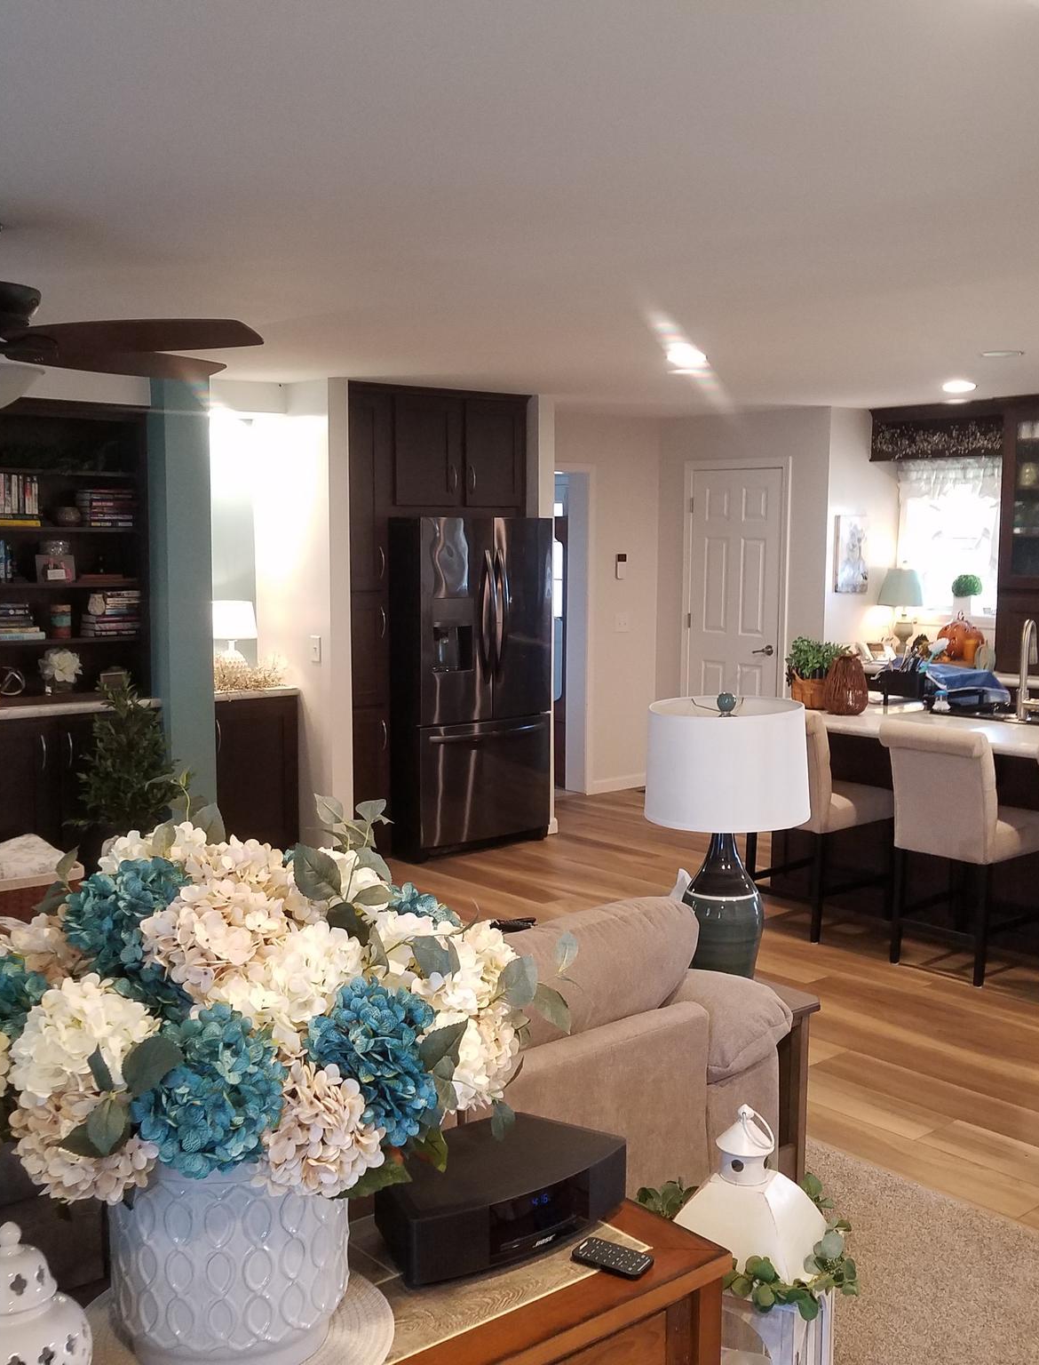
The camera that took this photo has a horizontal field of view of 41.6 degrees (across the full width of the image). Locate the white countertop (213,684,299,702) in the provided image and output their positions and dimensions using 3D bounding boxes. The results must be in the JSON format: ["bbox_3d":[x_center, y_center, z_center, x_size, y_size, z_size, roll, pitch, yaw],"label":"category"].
[{"bbox_3d":[-1.425,0.042,6.814,0.510,0.040,0.390,-6,9,-42],"label":"white countertop"}]

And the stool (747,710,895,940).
[{"bbox_3d":[1.301,0.579,6.022,0.600,0.975,0.450,-5,8,-41],"label":"stool"}]

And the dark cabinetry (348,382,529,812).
[{"bbox_3d":[-0.626,-0.336,7.427,1.280,2.416,0.610,-6,9,-42],"label":"dark cabinetry"}]

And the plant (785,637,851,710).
[{"bbox_3d":[1.342,-0.048,6.167,0.280,0.310,0.290,-6,9,-42],"label":"plant"}]

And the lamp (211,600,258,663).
[{"bbox_3d":[-1.426,-0.190,6.773,0.240,0.425,0.240,-6,9,-42],"label":"lamp"}]

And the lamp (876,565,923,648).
[{"bbox_3d":[2.330,-0.434,8.352,0.280,0.615,0.280,-5,8,-41],"label":"lamp"}]

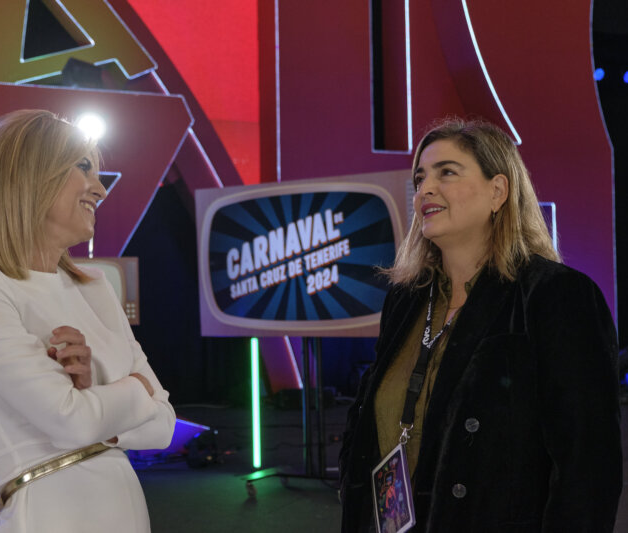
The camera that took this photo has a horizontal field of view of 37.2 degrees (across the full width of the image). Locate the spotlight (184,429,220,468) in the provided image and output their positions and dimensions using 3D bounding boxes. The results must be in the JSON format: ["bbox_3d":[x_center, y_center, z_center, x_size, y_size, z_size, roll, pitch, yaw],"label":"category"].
[{"bbox_3d":[-0.836,1.369,7.000,0.230,0.290,0.240,-1,-1,24],"label":"spotlight"}]

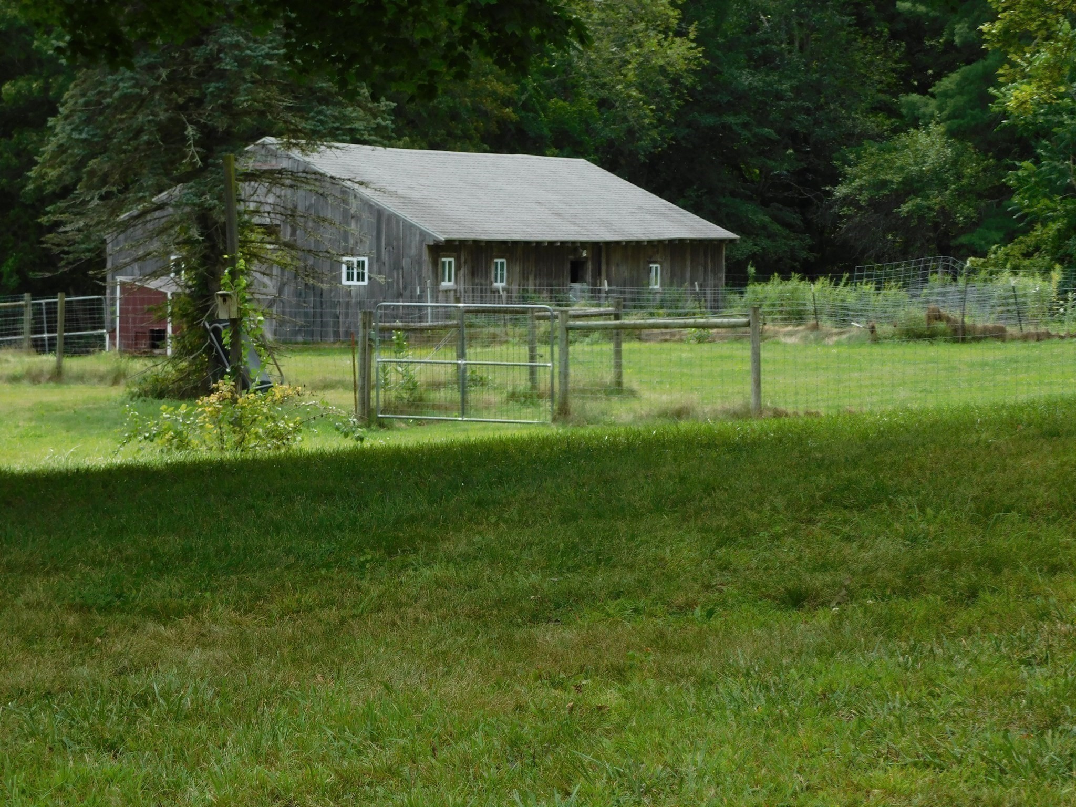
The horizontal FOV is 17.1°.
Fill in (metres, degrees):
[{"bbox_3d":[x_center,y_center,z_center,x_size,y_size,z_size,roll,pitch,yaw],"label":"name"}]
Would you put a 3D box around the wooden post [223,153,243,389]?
[{"bbox_3d":[-3.227,-1.197,38.064,0.095,2.910,0.095,-1,3,26],"label":"wooden post"}]

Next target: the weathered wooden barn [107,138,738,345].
[{"bbox_3d":[-2.279,-3.897,84.965,8.550,4.550,15.800,1,3,26],"label":"weathered wooden barn"}]

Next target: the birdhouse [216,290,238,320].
[{"bbox_3d":[-3.302,-1.043,37.900,0.150,0.295,0.220,2,3,38],"label":"birdhouse"}]

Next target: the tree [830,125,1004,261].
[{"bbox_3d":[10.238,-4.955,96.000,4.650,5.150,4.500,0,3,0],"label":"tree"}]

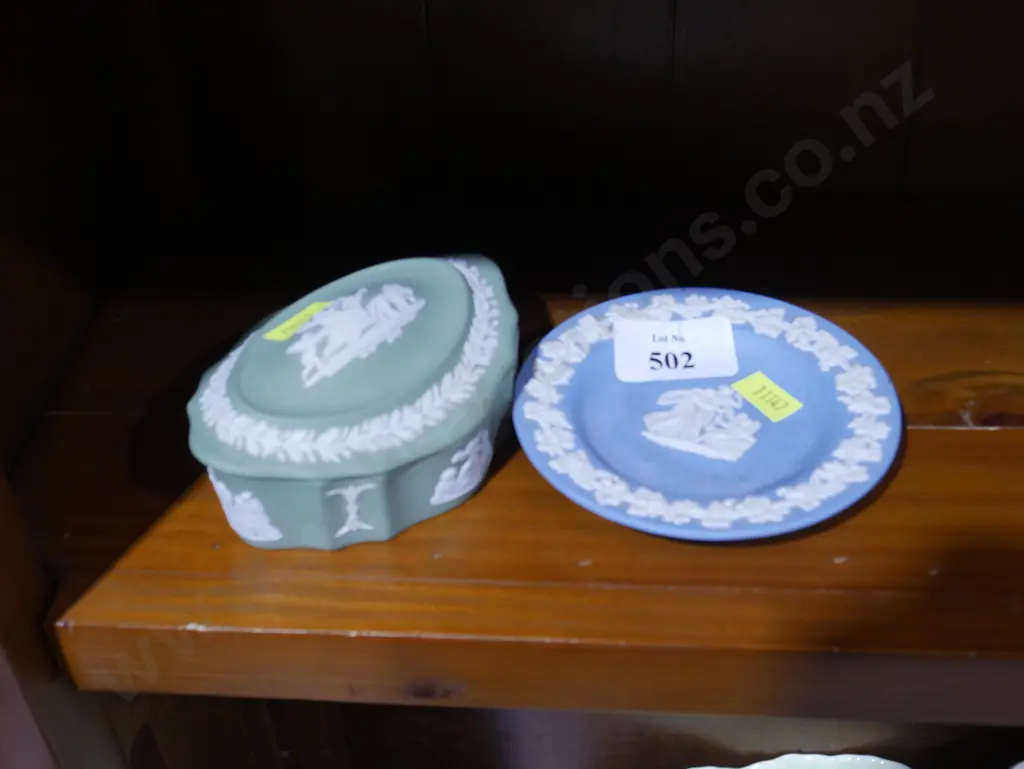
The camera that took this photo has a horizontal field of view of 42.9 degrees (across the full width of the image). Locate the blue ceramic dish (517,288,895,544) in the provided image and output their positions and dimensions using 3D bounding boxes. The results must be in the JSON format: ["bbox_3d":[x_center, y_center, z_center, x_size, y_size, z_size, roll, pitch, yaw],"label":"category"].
[{"bbox_3d":[0.058,0.010,0.394,0.115,0.013,0.115,-2,40,2],"label":"blue ceramic dish"}]

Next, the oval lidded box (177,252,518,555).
[{"bbox_3d":[-0.043,-0.003,0.393,0.087,0.043,0.114,22,46,27],"label":"oval lidded box"}]

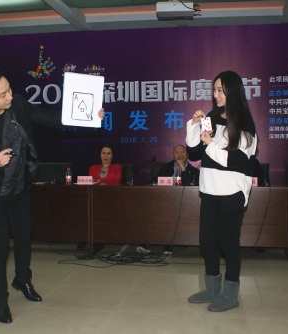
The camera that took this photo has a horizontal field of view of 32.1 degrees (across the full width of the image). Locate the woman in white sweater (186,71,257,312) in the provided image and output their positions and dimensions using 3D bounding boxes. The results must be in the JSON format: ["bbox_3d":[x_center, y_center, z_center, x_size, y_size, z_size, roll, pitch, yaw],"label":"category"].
[{"bbox_3d":[0.553,0.151,3.550,0.430,1.665,0.520,-1,1,-44],"label":"woman in white sweater"}]

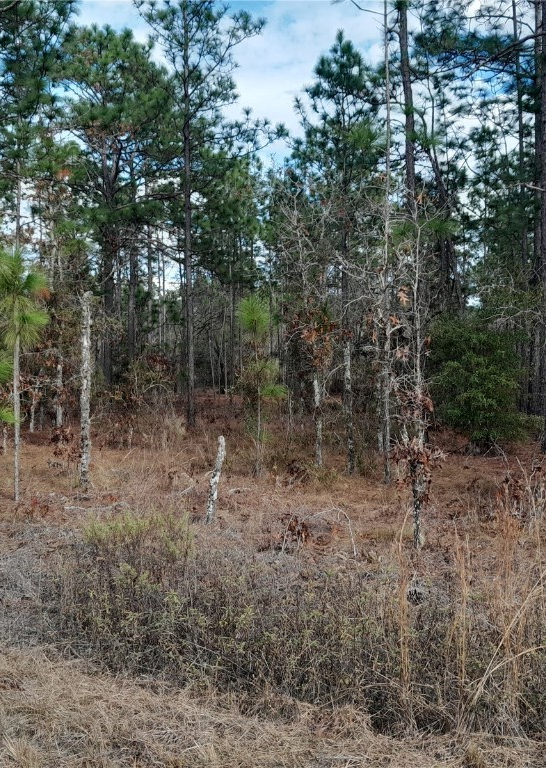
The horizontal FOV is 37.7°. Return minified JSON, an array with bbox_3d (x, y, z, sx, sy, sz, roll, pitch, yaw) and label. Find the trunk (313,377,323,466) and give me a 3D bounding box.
[{"bbox_3d":[0.651,0.549,11.509,0.144,1.372,0.123,0,2,3],"label":"trunk"}]

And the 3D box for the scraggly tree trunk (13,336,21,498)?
[{"bbox_3d":[-2.893,0.420,8.988,0.077,1.861,0.065,-1,2,-18],"label":"scraggly tree trunk"}]

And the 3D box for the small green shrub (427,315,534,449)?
[{"bbox_3d":[3.526,0.011,13.639,1.693,2.255,1.524,0,2,14],"label":"small green shrub"}]

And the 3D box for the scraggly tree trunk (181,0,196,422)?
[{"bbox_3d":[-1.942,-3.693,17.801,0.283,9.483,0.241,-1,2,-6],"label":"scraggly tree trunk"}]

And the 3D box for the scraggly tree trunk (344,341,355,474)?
[{"bbox_3d":[1.038,0.330,10.891,0.164,1.844,0.139,0,2,5],"label":"scraggly tree trunk"}]

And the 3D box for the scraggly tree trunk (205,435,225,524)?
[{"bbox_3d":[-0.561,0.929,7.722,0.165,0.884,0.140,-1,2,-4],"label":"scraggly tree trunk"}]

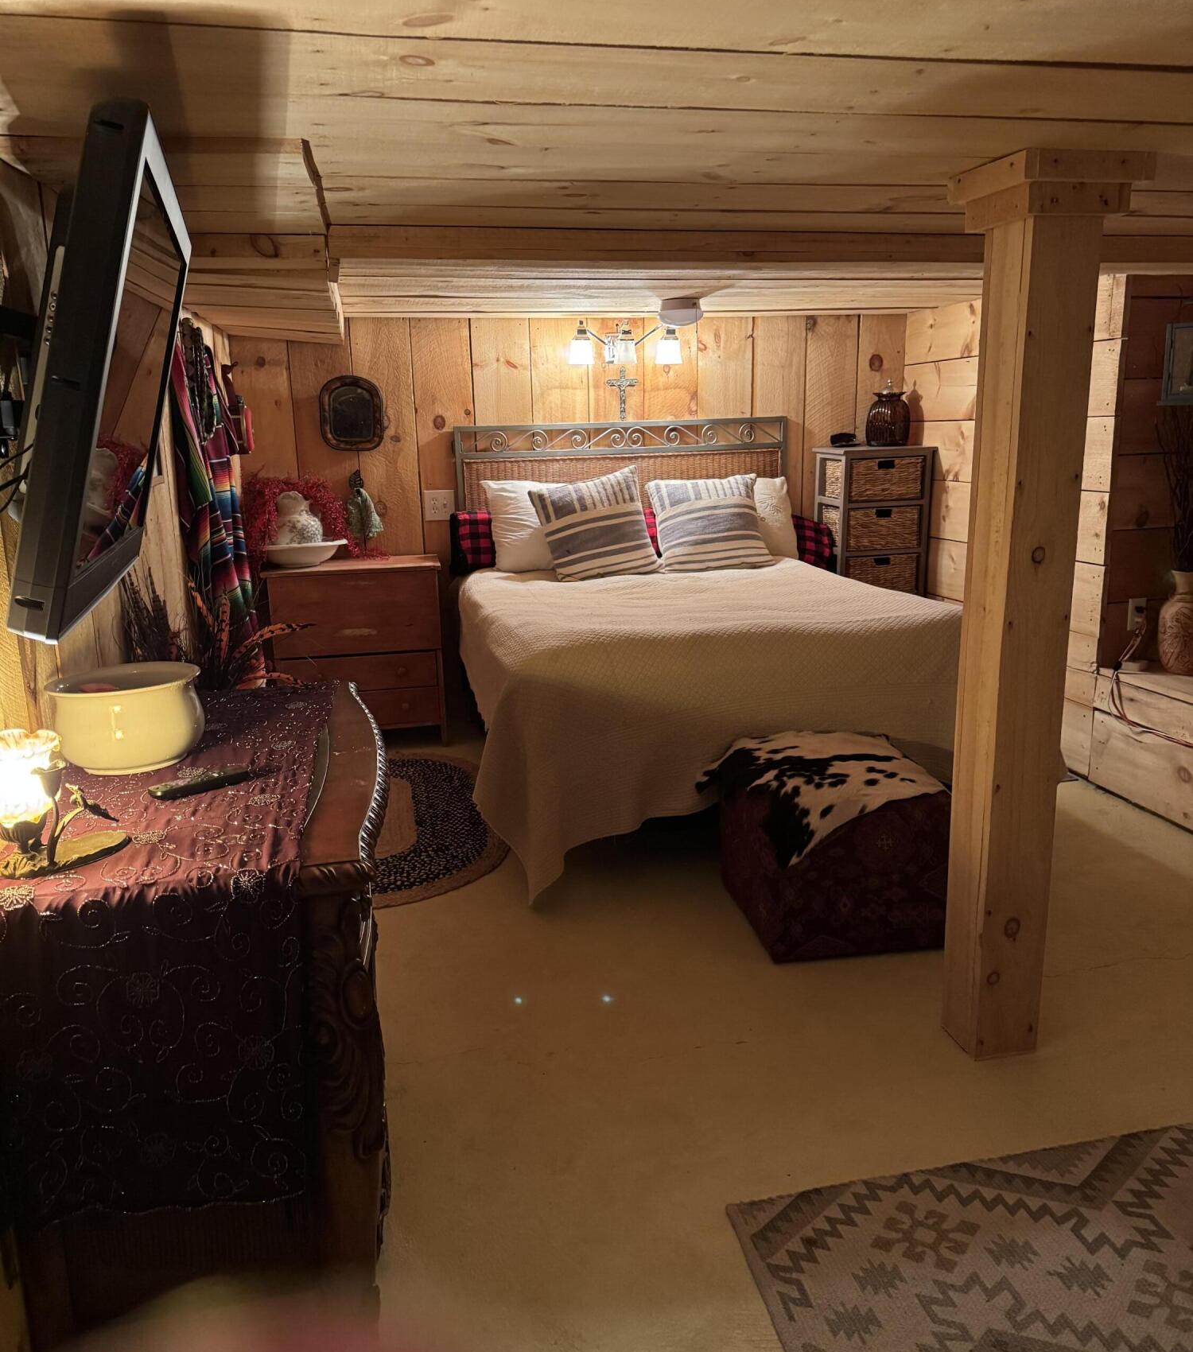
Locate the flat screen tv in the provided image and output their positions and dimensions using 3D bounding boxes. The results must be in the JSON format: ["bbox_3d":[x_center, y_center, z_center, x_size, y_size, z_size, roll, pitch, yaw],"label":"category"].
[{"bbox_3d":[-0.735,-0.431,1.653,0.100,0.594,0.950,11,8,-19],"label":"flat screen tv"}]

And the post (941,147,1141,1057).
[{"bbox_3d":[0.852,-0.072,2.234,0.245,1.779,0.245,-4,13,-11],"label":"post"}]

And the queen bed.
[{"bbox_3d":[0.356,-0.273,4.142,1.740,1.330,2.230,-4,13,-11],"label":"queen bed"}]

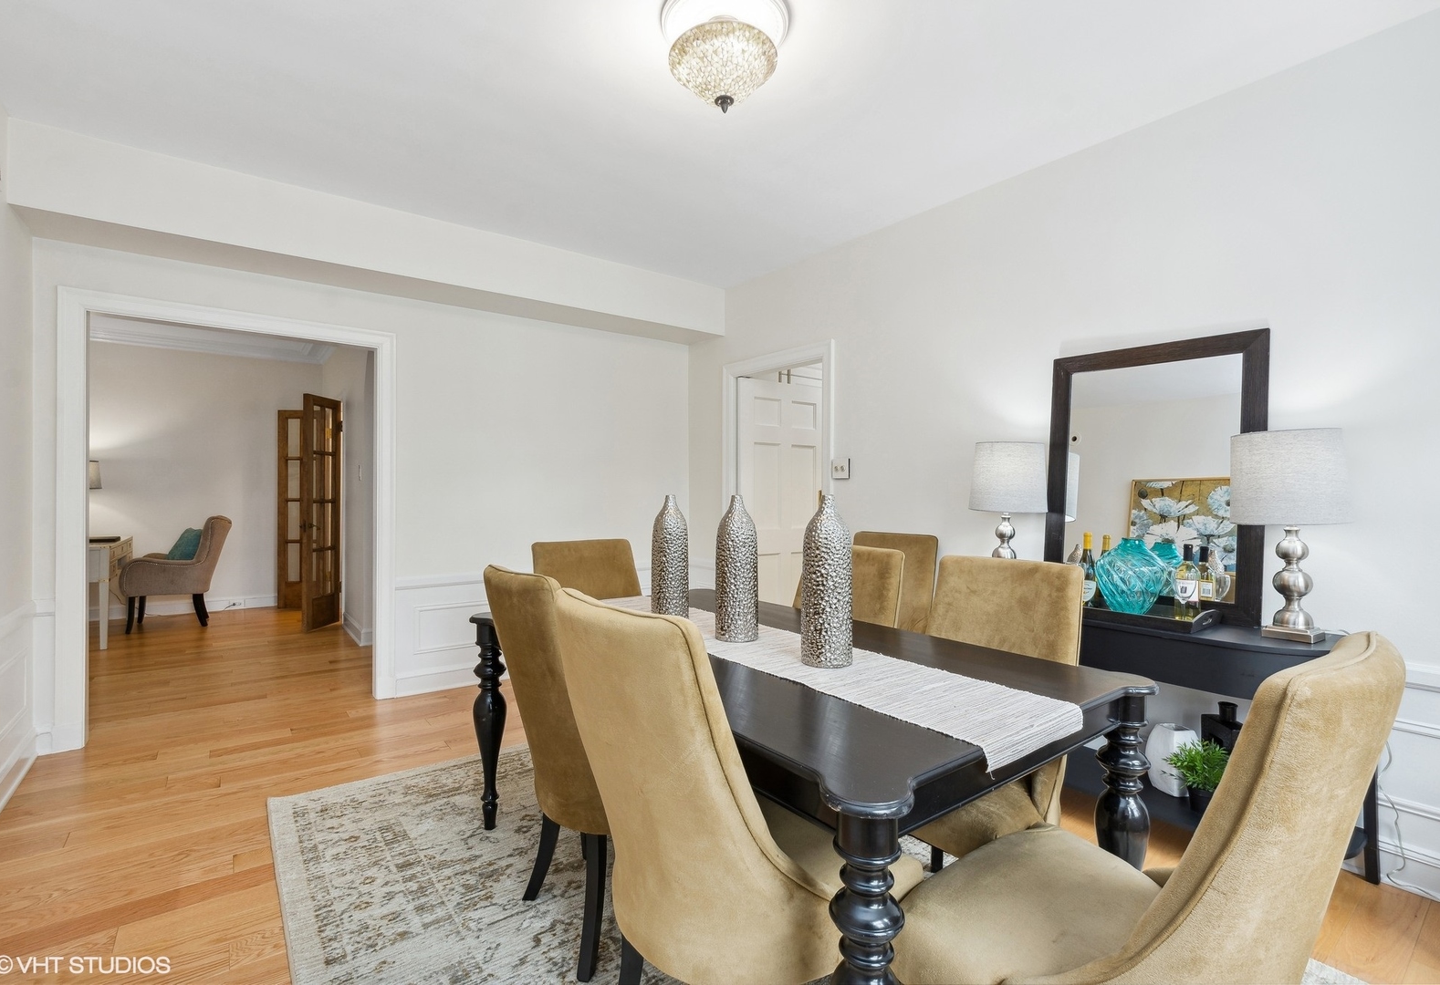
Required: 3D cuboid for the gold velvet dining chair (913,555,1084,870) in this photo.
[{"bbox_3d":[0.757,0.719,1.807,0.620,1.000,0.480,0,0,-44],"label":"gold velvet dining chair"}]

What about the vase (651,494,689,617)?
[{"bbox_3d":[-0.186,0.226,2.271,0.138,0.443,0.138,0,0,0],"label":"vase"}]

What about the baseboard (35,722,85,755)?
[{"bbox_3d":[-3.021,1.132,2.819,0.165,0.120,0.025,0,0,-35],"label":"baseboard"}]

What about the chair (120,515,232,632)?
[{"bbox_3d":[-4.771,0.692,5.456,0.710,0.960,0.650,0,0,-37],"label":"chair"}]

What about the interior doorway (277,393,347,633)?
[{"bbox_3d":[-3.958,0.185,5.962,0.500,2.060,1.450,0,0,-36],"label":"interior doorway"}]

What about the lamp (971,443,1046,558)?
[{"bbox_3d":[1.251,0.127,2.693,0.310,0.675,0.310,0,0,-40],"label":"lamp"}]

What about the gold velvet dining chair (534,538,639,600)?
[{"bbox_3d":[-0.463,0.709,2.483,0.480,1.000,0.620,0,0,-40],"label":"gold velvet dining chair"}]

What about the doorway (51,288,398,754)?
[{"bbox_3d":[-2.497,0.134,3.253,1.385,2.125,0.160,0,0,-35],"label":"doorway"}]

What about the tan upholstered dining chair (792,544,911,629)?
[{"bbox_3d":[0.342,0.698,2.334,0.650,0.995,0.510,0,0,-36],"label":"tan upholstered dining chair"}]

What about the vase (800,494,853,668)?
[{"bbox_3d":[0.293,0.231,1.691,0.140,0.443,0.140,0,0,0],"label":"vase"}]

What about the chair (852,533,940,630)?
[{"bbox_3d":[0.687,0.712,2.991,0.650,0.990,0.510,0,0,-36],"label":"chair"}]

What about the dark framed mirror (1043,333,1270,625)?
[{"bbox_3d":[1.647,-0.048,2.382,0.030,1.048,0.704,7,-4,-40],"label":"dark framed mirror"}]

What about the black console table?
[{"bbox_3d":[1.495,0.832,2.292,0.420,0.747,1.290,0,0,-36],"label":"black console table"}]

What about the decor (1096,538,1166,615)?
[{"bbox_3d":[1.494,0.306,2.240,0.215,0.280,0.215,0,0,-36],"label":"decor"}]

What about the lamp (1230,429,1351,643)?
[{"bbox_3d":[1.800,0.136,1.935,0.280,0.645,0.280,0,0,-36],"label":"lamp"}]

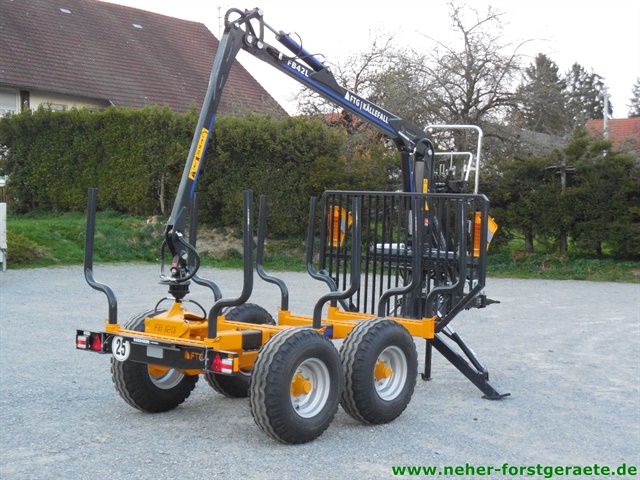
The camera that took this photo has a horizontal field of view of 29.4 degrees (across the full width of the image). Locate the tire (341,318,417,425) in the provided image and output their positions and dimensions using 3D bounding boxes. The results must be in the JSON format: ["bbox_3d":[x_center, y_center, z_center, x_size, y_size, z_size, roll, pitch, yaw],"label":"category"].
[{"bbox_3d":[0.497,1.124,10.396,0.310,0.900,0.900,4,4,39],"label":"tire"}]

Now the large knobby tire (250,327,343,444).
[{"bbox_3d":[-0.174,1.146,9.580,0.310,0.900,0.900,4,4,39],"label":"large knobby tire"}]

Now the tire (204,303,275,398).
[{"bbox_3d":[-0.733,1.036,11.406,0.310,0.900,0.900,4,4,39],"label":"tire"}]

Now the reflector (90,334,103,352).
[{"bbox_3d":[-1.796,0.833,9.895,0.140,0.136,0.035,4,4,39],"label":"reflector"}]

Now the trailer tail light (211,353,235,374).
[{"bbox_3d":[-0.686,0.851,8.479,0.223,0.139,0.045,4,4,41],"label":"trailer tail light"}]

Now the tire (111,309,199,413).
[{"bbox_3d":[-1.405,1.058,10.590,0.310,0.900,0.900,4,4,39],"label":"tire"}]

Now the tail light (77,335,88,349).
[{"bbox_3d":[-1.857,0.798,9.489,0.104,0.104,0.045,4,4,41],"label":"tail light"}]

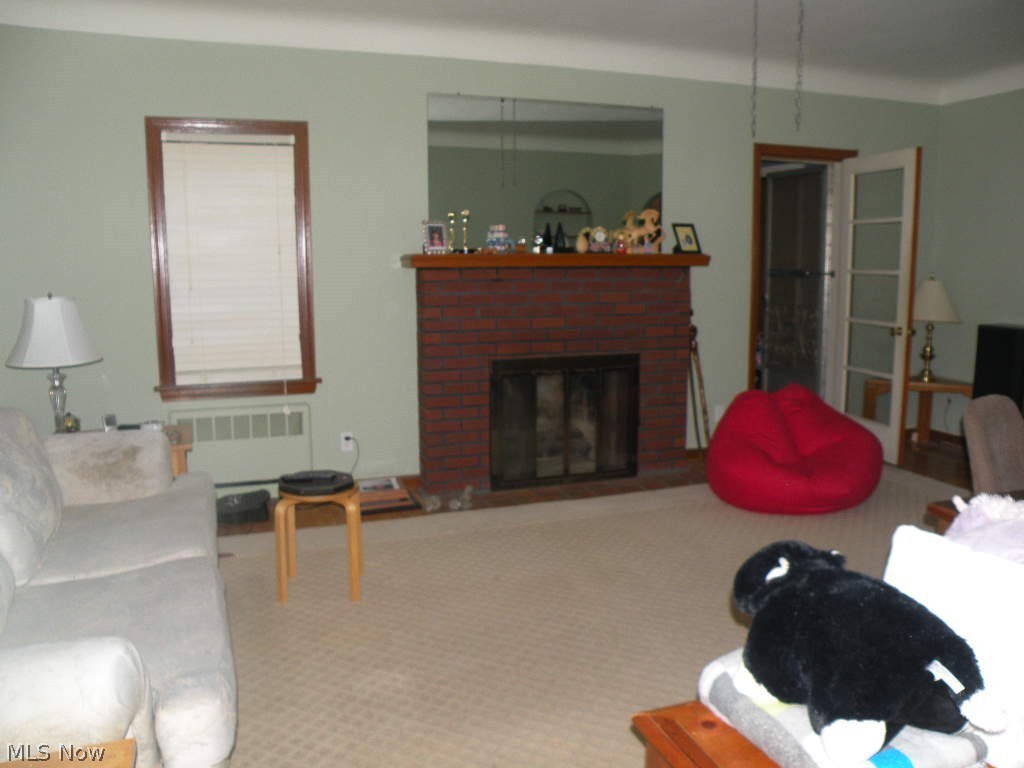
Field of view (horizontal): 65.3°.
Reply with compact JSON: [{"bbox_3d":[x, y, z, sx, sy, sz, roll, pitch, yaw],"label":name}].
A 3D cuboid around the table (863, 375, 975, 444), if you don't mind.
[{"bbox_3d":[2.973,0.204,5.779,0.820,0.480,0.440,3,9,24],"label":"table"}]

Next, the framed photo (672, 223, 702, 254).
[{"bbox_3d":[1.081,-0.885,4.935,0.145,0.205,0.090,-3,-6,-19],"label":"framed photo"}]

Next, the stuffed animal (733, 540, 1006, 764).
[{"bbox_3d":[0.601,0.442,1.430,0.300,0.250,0.420,-5,9,-27],"label":"stuffed animal"}]

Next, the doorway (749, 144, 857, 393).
[{"bbox_3d":[2.016,-0.571,5.564,0.880,2.101,0.150,-3,9,-19],"label":"doorway"}]

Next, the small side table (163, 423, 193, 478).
[{"bbox_3d":[-1.920,0.501,3.924,0.690,0.473,0.550,-3,9,-19],"label":"small side table"}]

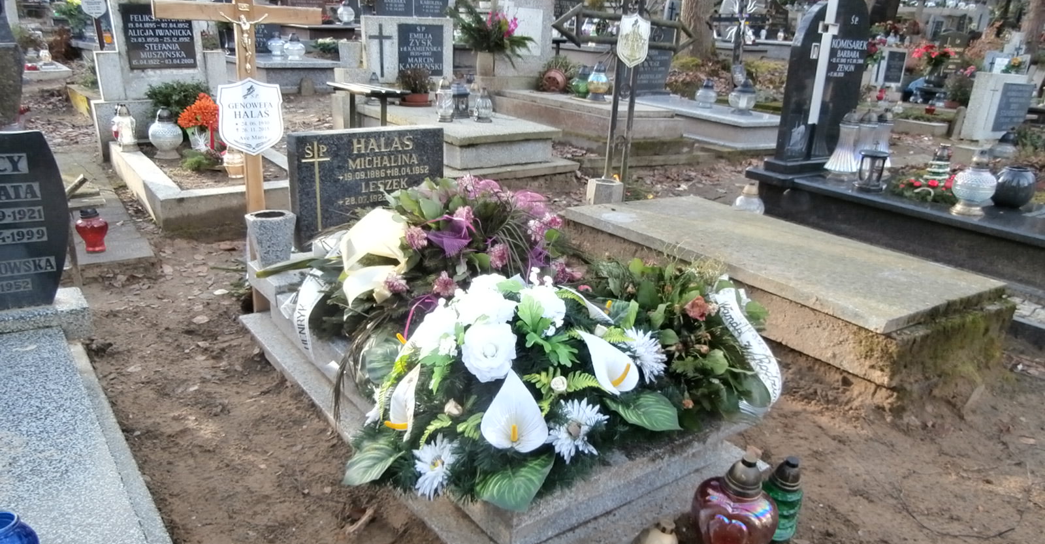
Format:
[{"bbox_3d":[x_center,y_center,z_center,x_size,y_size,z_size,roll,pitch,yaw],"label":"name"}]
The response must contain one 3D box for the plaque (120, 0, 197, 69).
[{"bbox_3d":[-2.501,-1.631,5.000,0.419,0.434,0.030,-11,25,-30],"label":"plaque"}]

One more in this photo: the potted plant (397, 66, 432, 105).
[{"bbox_3d":[-0.929,-1.621,6.267,0.280,0.320,0.280,2,19,-1],"label":"potted plant"}]

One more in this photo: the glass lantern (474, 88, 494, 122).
[{"bbox_3d":[-0.280,-1.255,5.404,0.145,0.235,0.145,2,19,-1],"label":"glass lantern"}]

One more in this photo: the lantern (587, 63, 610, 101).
[{"bbox_3d":[0.612,-1.536,5.850,0.171,0.281,0.171,2,21,-1],"label":"lantern"}]

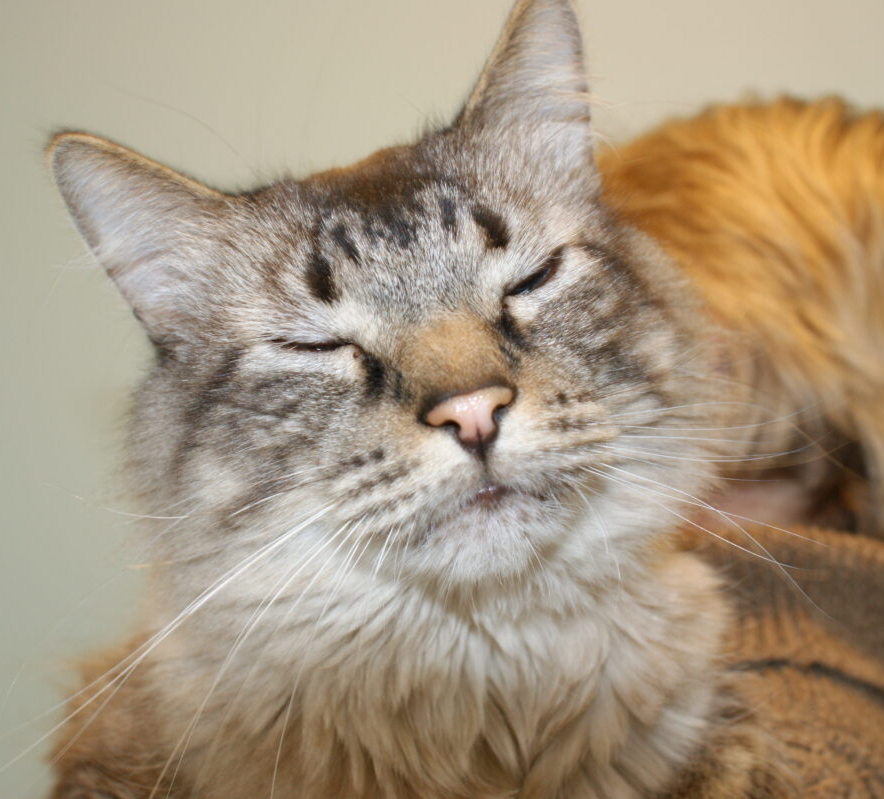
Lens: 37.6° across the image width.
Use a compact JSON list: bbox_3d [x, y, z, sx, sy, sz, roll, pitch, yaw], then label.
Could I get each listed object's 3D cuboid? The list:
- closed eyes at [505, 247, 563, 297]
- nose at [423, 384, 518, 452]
[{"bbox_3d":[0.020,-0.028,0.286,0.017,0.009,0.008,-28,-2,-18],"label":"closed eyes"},{"bbox_3d":[0.006,0.004,0.266,0.018,0.013,0.012,-19,-9,-10],"label":"nose"}]

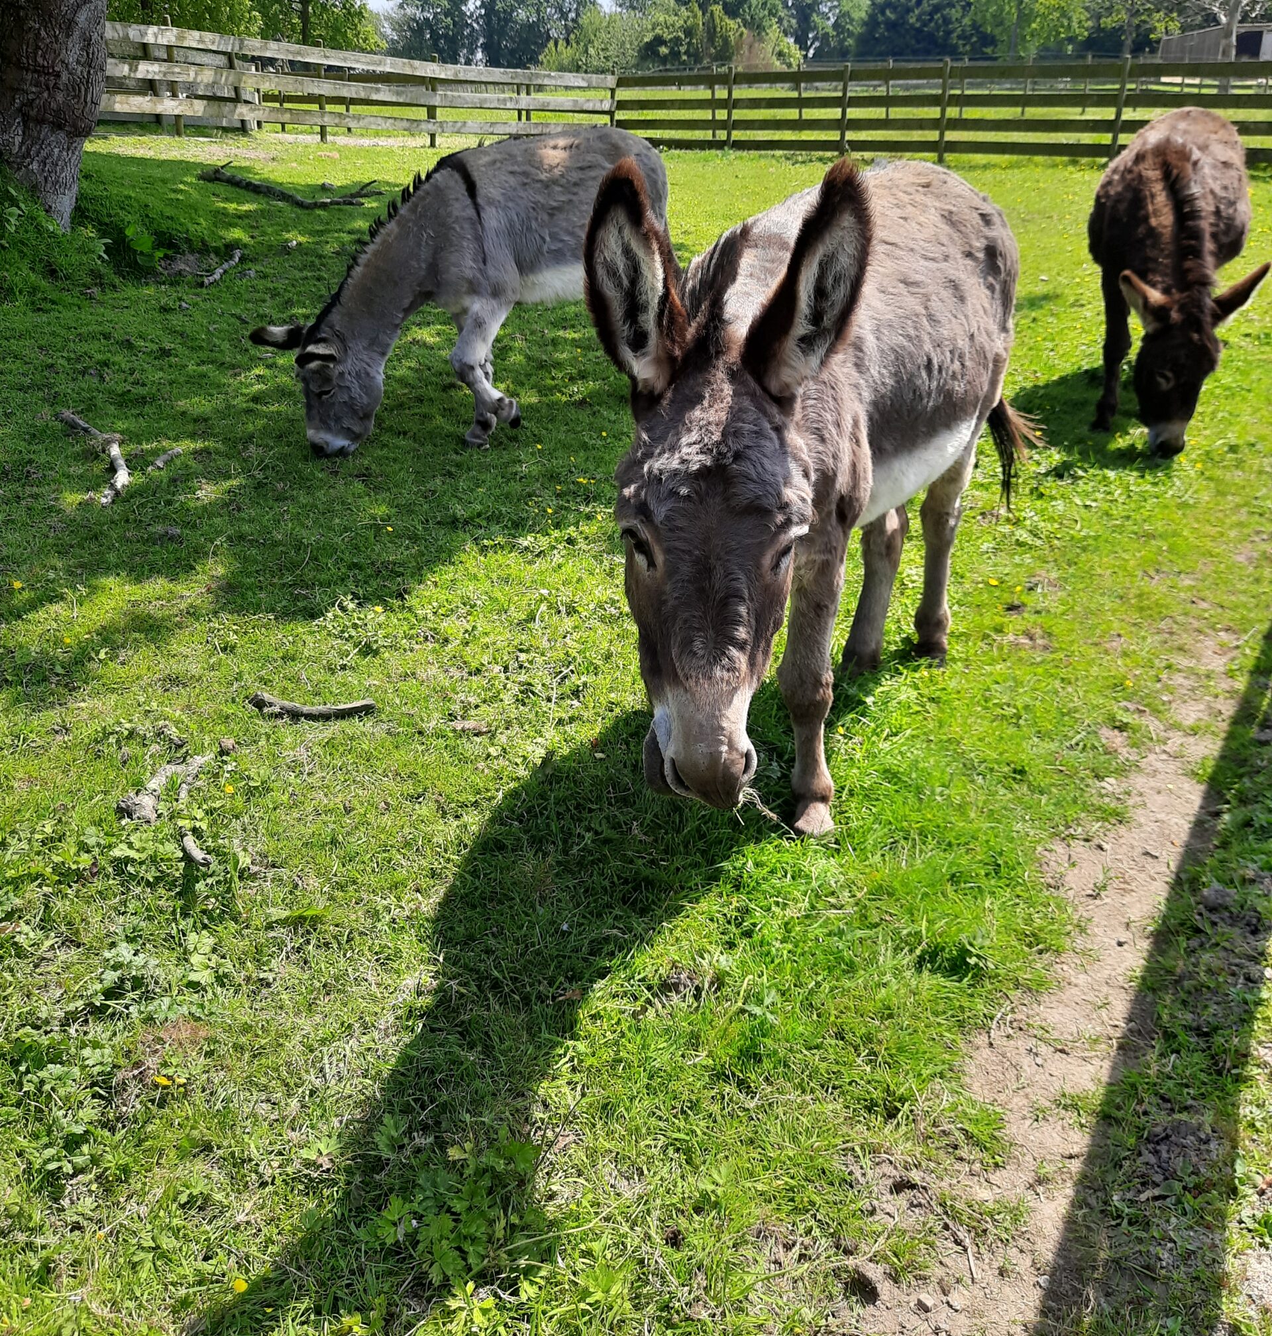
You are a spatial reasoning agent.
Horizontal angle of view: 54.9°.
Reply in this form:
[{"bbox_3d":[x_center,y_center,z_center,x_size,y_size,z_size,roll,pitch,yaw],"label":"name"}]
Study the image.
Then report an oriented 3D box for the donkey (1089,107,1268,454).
[{"bbox_3d":[2.145,-1.618,4.956,0.586,1.172,1.360,8,26,17],"label":"donkey"}]

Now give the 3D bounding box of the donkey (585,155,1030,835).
[{"bbox_3d":[0.345,-0.278,2.199,0.544,1.255,1.737,9,26,19],"label":"donkey"}]

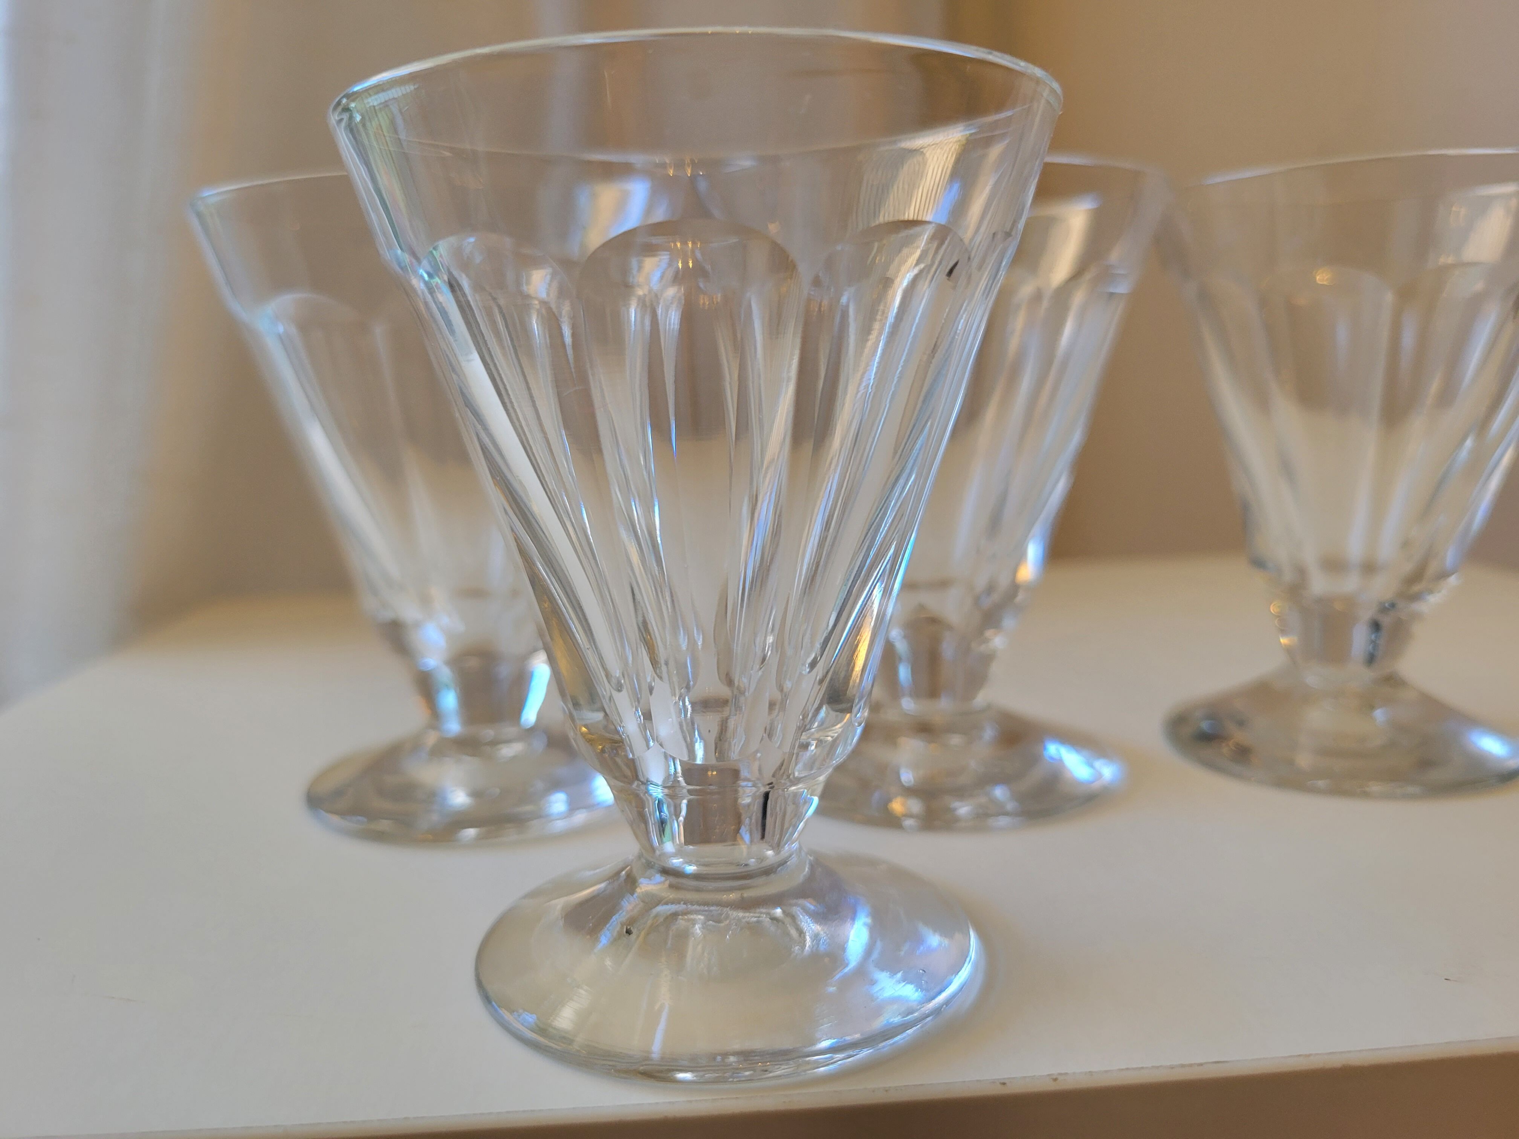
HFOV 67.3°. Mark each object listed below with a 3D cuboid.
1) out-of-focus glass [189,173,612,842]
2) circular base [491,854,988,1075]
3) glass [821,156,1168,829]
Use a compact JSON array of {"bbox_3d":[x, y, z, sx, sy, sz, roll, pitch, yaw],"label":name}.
[{"bbox_3d":[-0.049,-0.010,0.197,0.078,0.099,0.078,-2,10,0],"label":"out-of-focus glass"},{"bbox_3d":[-0.004,0.041,0.145,0.063,0.013,0.063,-2,10,0],"label":"circular base"},{"bbox_3d":[0.030,-0.013,0.197,0.078,0.099,0.078,-2,10,0],"label":"glass"}]

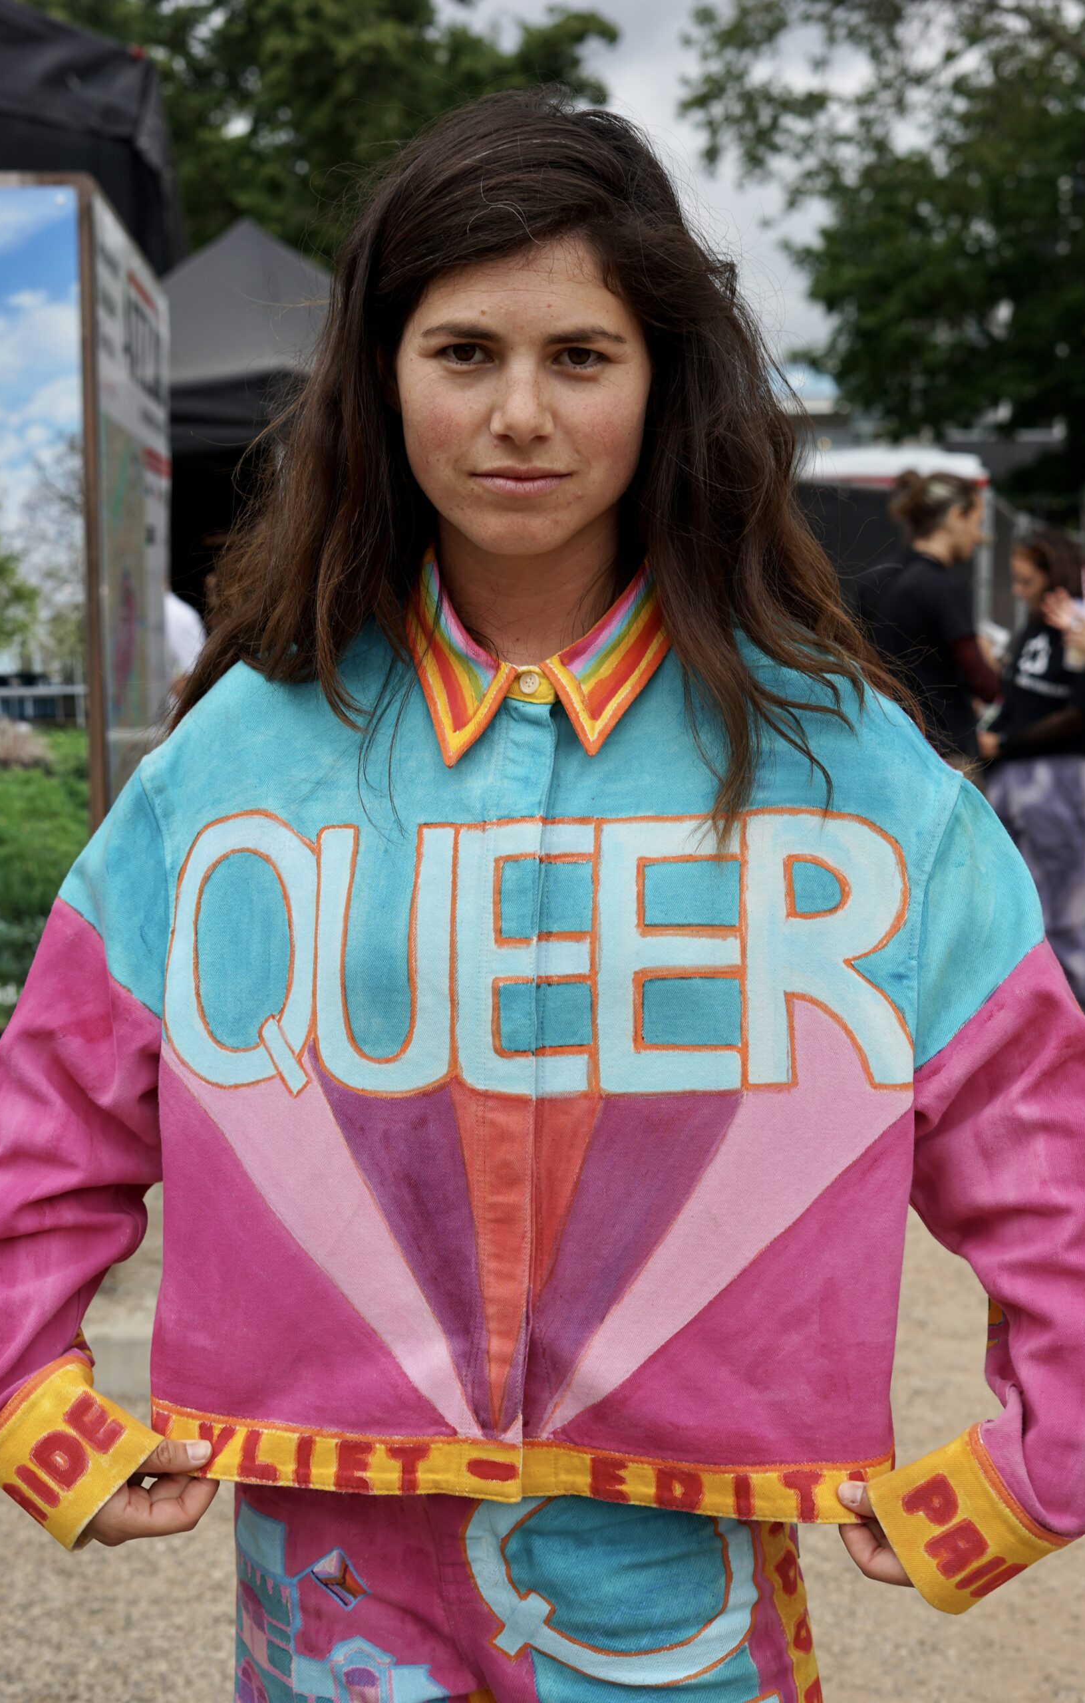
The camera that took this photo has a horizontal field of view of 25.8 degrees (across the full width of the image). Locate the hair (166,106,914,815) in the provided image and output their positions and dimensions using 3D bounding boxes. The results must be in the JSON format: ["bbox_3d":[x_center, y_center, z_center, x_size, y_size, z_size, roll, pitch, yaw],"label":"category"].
[{"bbox_3d":[0.000,-0.233,1.365,0.420,0.410,0.250,0,6,0],"label":"hair"}]

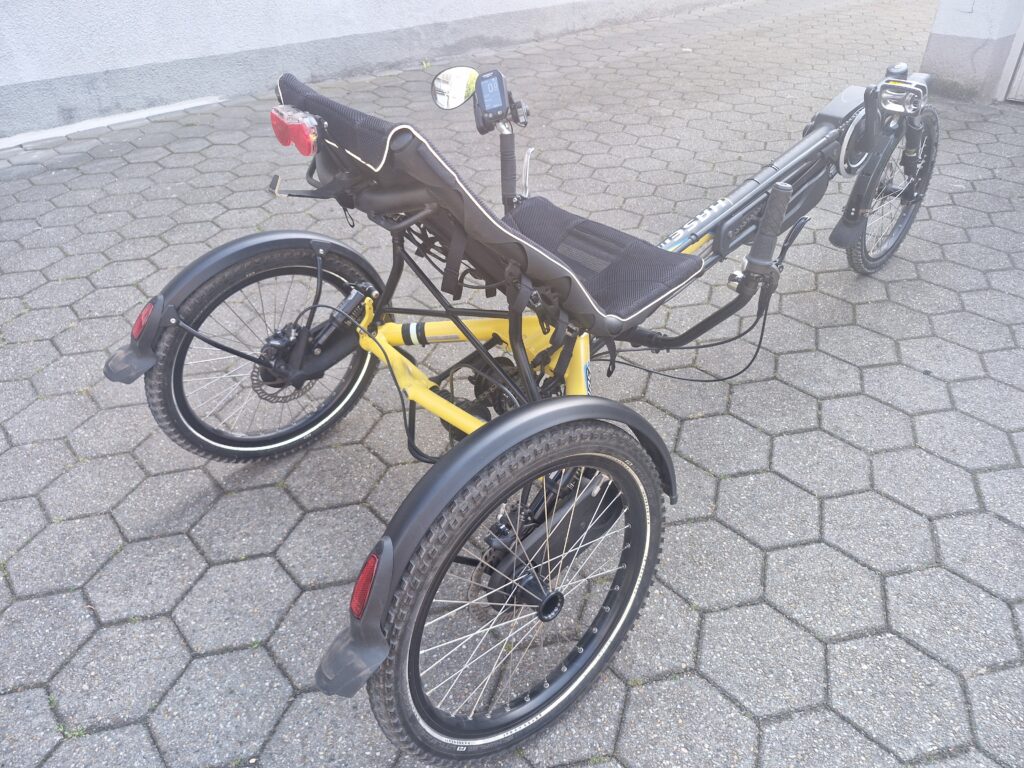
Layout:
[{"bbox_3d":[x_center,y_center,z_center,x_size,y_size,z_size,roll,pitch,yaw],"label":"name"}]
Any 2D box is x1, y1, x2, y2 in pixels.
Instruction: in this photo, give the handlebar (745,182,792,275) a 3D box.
[{"bbox_3d":[0.431,-0.260,1.145,0.040,0.159,0.040,-30,51,-29],"label":"handlebar"}]

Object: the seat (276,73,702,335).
[{"bbox_3d":[-0.032,-0.298,1.137,0.620,0.450,0.420,-28,43,-31],"label":"seat"}]

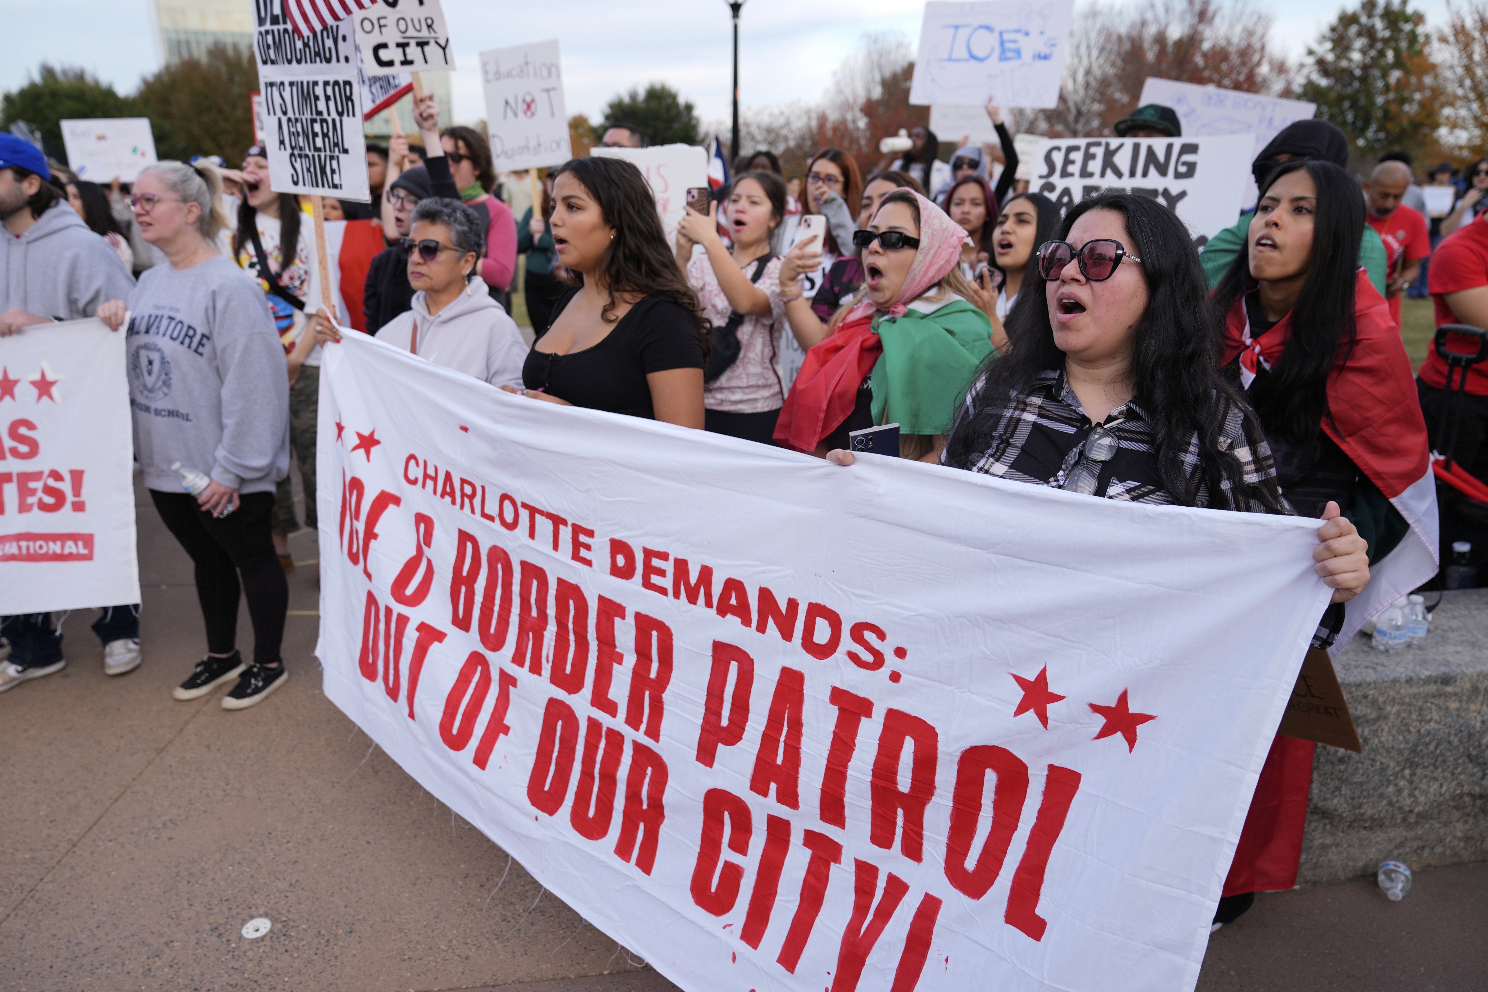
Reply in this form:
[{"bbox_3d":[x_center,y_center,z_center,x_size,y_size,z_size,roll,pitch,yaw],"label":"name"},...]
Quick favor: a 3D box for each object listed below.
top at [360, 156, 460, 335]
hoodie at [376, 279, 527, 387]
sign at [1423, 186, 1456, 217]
[{"bbox_3d":[-1.108,-0.776,3.423,0.440,0.740,0.300,7,18,21],"label":"top"},{"bbox_3d":[-0.715,-0.220,2.520,0.550,0.640,0.360,10,21,27],"label":"hoodie"},{"bbox_3d":[8.417,-3.567,12.000,0.360,0.360,0.020,8,20,22],"label":"sign"}]

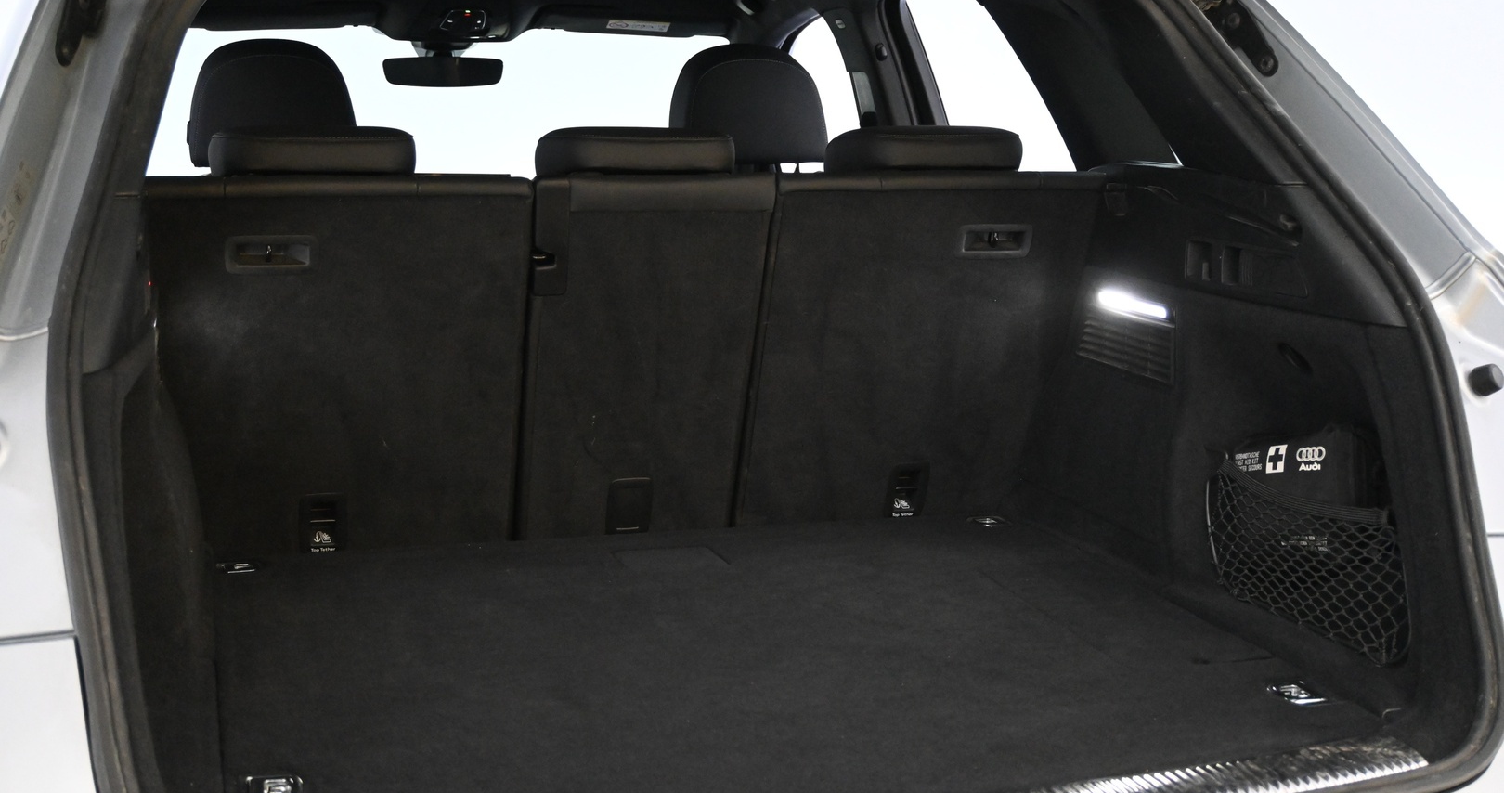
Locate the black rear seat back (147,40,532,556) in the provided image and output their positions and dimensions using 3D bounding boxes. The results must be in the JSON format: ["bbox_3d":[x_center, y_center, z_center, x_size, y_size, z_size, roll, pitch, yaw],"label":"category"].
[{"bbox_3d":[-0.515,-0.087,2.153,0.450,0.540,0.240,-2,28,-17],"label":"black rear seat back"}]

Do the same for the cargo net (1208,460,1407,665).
[{"bbox_3d":[0.561,0.158,1.848,0.055,0.140,0.325,-2,10,-17],"label":"cargo net"}]

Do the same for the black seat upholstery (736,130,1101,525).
[{"bbox_3d":[0.192,-0.104,2.358,0.450,0.540,0.200,-2,28,-17],"label":"black seat upholstery"}]

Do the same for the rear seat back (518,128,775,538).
[{"bbox_3d":[-0.158,-0.089,2.243,0.290,0.540,0.190,-2,28,-17],"label":"rear seat back"}]

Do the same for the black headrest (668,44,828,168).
[{"bbox_3d":[-0.001,-0.484,2.998,0.250,0.200,0.125,-2,16,-17],"label":"black headrest"}]

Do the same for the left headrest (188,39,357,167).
[{"bbox_3d":[-0.735,-0.450,2.767,0.250,0.200,0.125,-2,16,-17],"label":"left headrest"}]

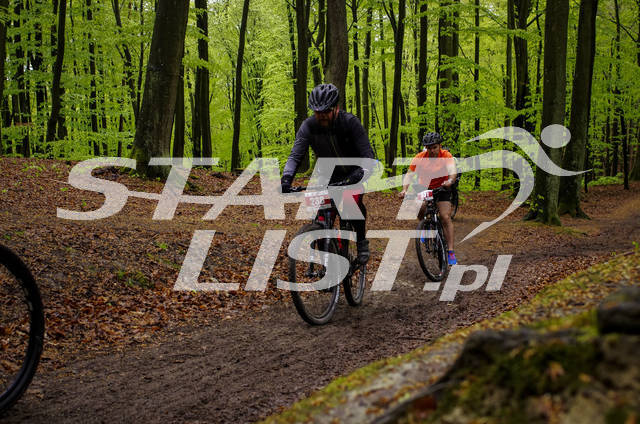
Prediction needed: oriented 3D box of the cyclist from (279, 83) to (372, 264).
[{"bbox_3d":[0.130,-0.280,7.120,0.720,1.390,0.820,2,0,19],"label":"cyclist"}]

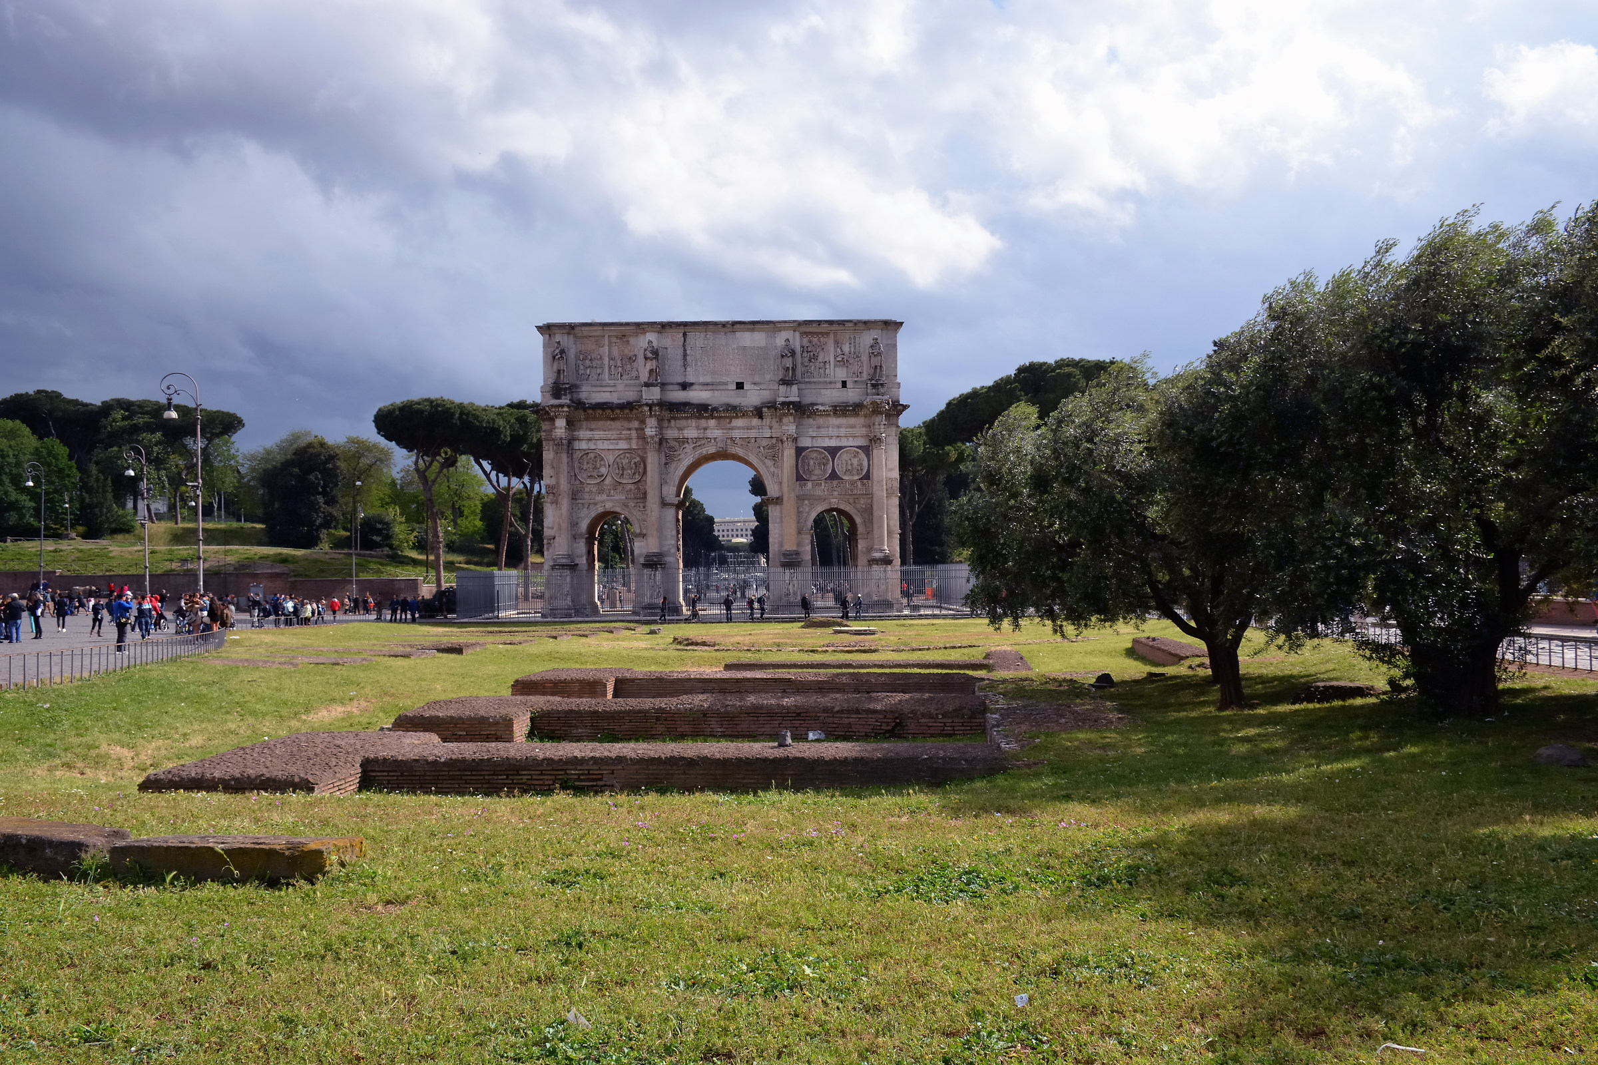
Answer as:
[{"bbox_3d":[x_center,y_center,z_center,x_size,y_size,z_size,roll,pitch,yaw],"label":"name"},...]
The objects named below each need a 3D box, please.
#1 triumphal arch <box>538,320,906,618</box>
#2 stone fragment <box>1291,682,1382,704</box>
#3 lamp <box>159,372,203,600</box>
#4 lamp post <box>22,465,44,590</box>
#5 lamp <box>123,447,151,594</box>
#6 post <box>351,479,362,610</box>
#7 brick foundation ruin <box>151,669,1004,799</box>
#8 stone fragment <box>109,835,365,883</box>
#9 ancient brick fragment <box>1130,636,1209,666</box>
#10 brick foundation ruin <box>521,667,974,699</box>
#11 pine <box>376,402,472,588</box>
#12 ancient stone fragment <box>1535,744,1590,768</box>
[{"bbox_3d":[-5.695,-4.477,89.518,26.200,21.000,7.600,-1,-3,-1],"label":"triumphal arch"},{"bbox_3d":[8.534,2.523,19.039,1.300,0.270,1.000,-1,-3,5],"label":"stone fragment"},{"bbox_3d":[-25.784,-1.172,50.000,1.750,11.000,0.550,-1,-3,0],"label":"lamp"},{"bbox_3d":[-54.282,0.399,85.000,1.450,10.900,0.550,-1,-3,0],"label":"lamp post"},{"bbox_3d":[-39.829,0.113,72.000,1.500,10.700,0.600,-1,-3,0],"label":"lamp"},{"bbox_3d":[-38.354,1.111,104.000,0.500,11.500,1.400,0,-3,-18],"label":"post"},{"bbox_3d":[-1.378,2.431,16.009,8.000,0.460,11.300,-1,-3,5],"label":"brick foundation ruin"},{"bbox_3d":[-3.572,2.057,7.630,1.450,0.220,0.420,-1,-3,8],"label":"stone fragment"},{"bbox_3d":[9.824,3.129,31.620,1.000,0.360,7.100,-1,-3,8],"label":"ancient brick fragment"},{"bbox_3d":[-0.742,2.660,19.960,7.450,0.440,3.000,-1,-3,5],"label":"brick foundation ruin"},{"bbox_3d":[-32.341,-2.385,104.000,9.000,18.600,9.000,-1,-3,0],"label":"pine"},{"bbox_3d":[7.431,2.160,11.681,0.480,0.180,0.360,-1,-3,0],"label":"ancient stone fragment"}]

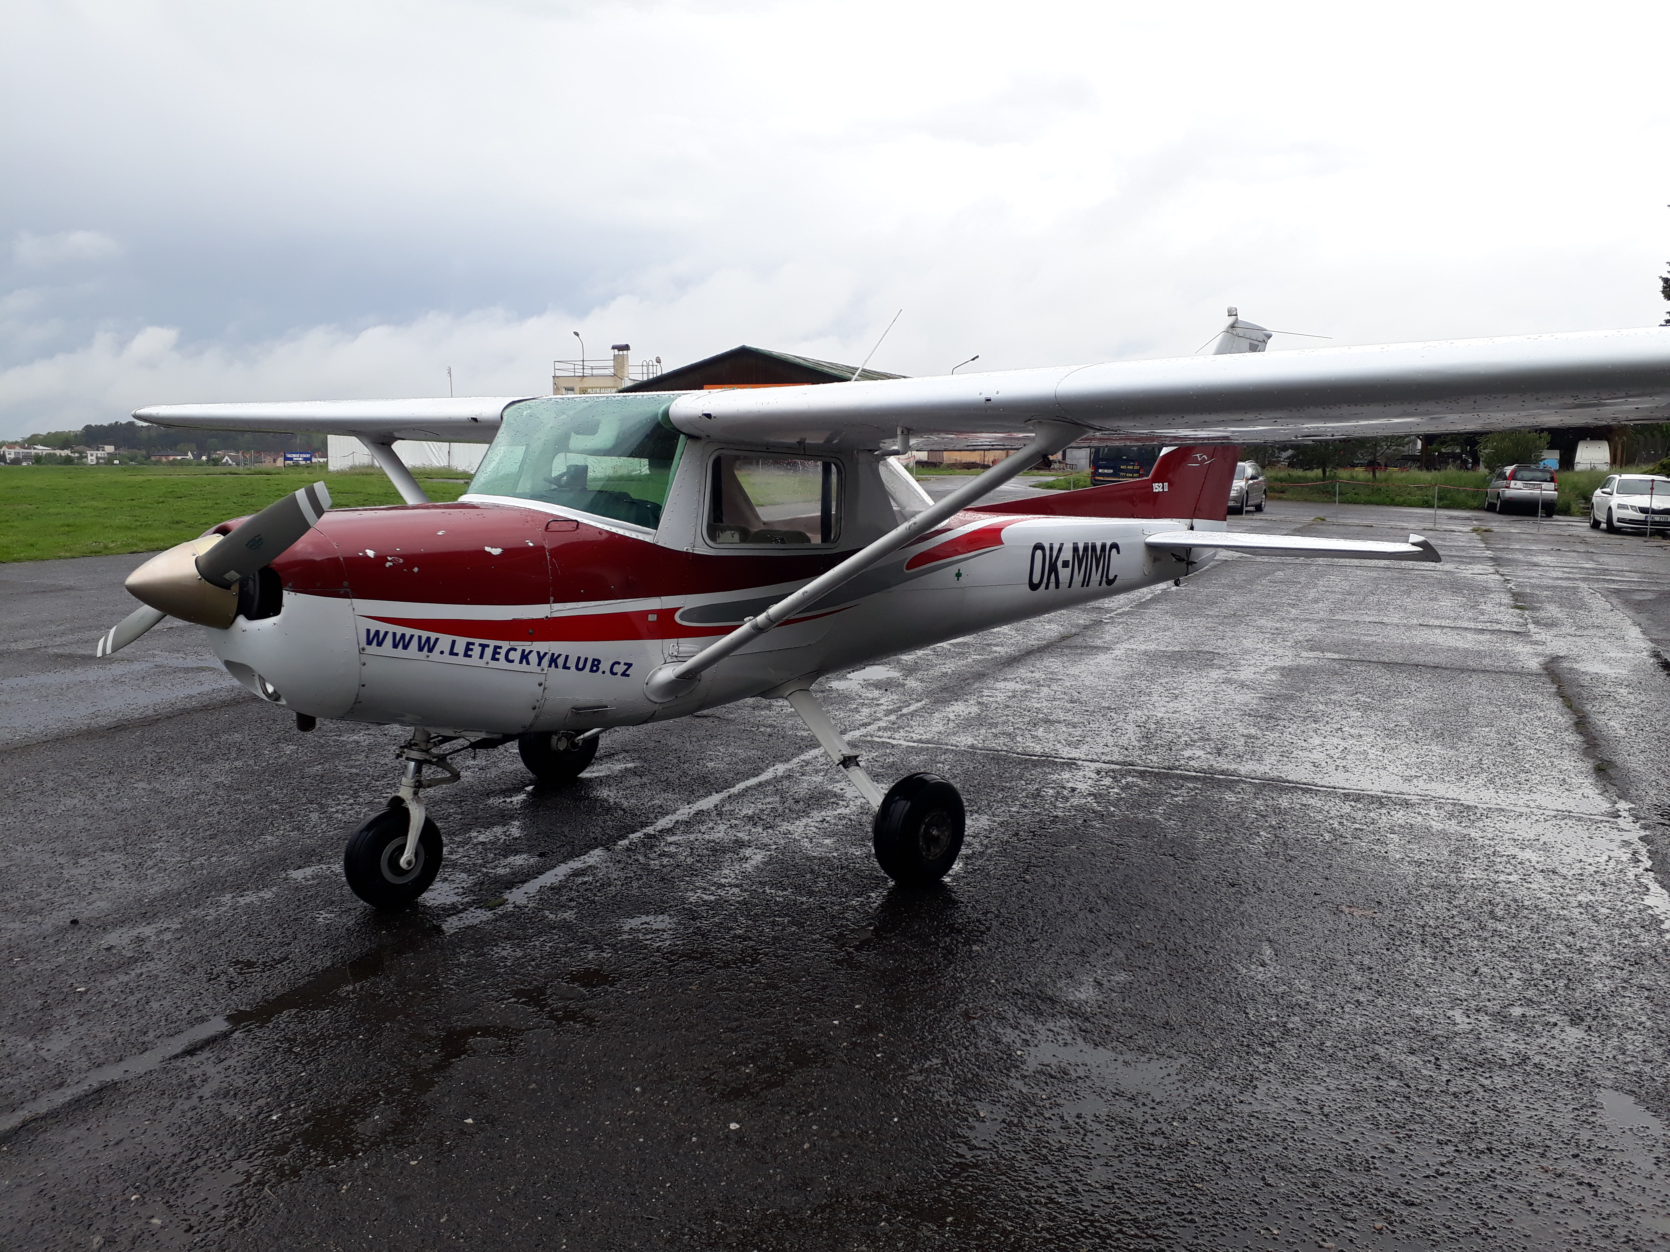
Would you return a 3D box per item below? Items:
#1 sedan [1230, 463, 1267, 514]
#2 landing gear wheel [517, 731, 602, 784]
[{"bbox_3d":[12.250,-4.360,40.900,1.790,1.620,4.350,4,8,28],"label":"sedan"},{"bbox_3d":[-1.357,0.557,6.421,0.160,0.430,0.430,7,10,43],"label":"landing gear wheel"}]

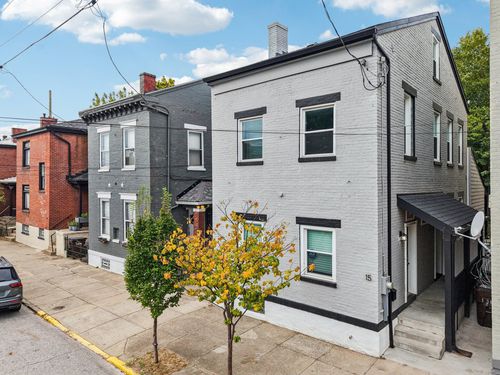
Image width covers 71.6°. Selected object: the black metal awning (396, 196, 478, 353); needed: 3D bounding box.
[{"bbox_3d":[5.464,1.891,9.758,1.201,3.542,4.256,0,1,41],"label":"black metal awning"}]

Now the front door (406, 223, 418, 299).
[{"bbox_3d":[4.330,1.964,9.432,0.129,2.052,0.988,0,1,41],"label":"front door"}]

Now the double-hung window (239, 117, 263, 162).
[{"bbox_3d":[-0.006,-1.384,10.005,0.942,1.262,0.091,0,1,41],"label":"double-hung window"}]

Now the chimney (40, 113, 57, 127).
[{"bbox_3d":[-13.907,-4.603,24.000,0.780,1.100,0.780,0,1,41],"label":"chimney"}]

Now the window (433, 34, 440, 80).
[{"bbox_3d":[6.021,-4.168,11.277,0.120,1.295,0.925,0,1,41],"label":"window"}]

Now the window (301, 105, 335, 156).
[{"bbox_3d":[1.684,-1.347,8.443,0.944,1.222,0.120,0,1,41],"label":"window"}]

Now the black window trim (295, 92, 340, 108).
[{"bbox_3d":[1.667,-2.128,8.505,1.231,0.190,0.103,0,1,41],"label":"black window trim"}]

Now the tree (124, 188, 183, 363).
[{"bbox_3d":[-2.098,1.951,7.667,1.368,3.876,1.368,0,1,41],"label":"tree"}]

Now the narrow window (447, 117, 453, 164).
[{"bbox_3d":[7.537,-1.724,13.169,0.099,1.626,0.988,0,1,41],"label":"narrow window"}]

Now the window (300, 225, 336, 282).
[{"bbox_3d":[1.699,1.607,8.497,0.977,1.272,0.120,0,1,41],"label":"window"}]

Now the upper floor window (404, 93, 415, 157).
[{"bbox_3d":[4.156,-1.629,9.079,0.120,1.650,0.900,0,1,41],"label":"upper floor window"}]

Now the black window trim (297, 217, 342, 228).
[{"bbox_3d":[1.659,0.847,8.422,1.230,0.181,0.100,0,1,41],"label":"black window trim"}]

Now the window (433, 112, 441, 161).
[{"bbox_3d":[6.247,-1.687,11.673,0.099,1.626,0.988,0,1,41],"label":"window"}]

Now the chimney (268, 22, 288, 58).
[{"bbox_3d":[1.090,-5.491,13.264,0.418,1.383,0.669,0,1,41],"label":"chimney"}]

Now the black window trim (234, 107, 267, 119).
[{"bbox_3d":[0.019,-2.084,9.787,1.188,0.181,0.100,0,1,41],"label":"black window trim"}]

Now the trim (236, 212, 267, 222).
[{"bbox_3d":[0.041,0.842,9.834,1.173,0.181,0.100,0,1,41],"label":"trim"}]

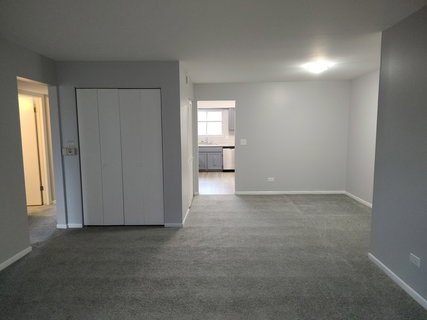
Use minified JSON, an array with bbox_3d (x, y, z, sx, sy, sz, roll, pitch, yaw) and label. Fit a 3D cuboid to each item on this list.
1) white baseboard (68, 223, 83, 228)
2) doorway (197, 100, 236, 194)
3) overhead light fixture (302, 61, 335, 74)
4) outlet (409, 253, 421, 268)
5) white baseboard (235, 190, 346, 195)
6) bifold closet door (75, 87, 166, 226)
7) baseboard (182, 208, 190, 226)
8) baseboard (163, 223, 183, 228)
[{"bbox_3d":[-2.089,0.994,4.486,0.225,0.060,0.014,0,6,1],"label":"white baseboard"},{"bbox_3d":[0.078,-0.248,6.509,0.810,2.050,0.120,0,6,1],"label":"doorway"},{"bbox_3d":[1.595,-1.410,4.507,0.430,0.120,0.430,0,6,1],"label":"overhead light fixture"},{"bbox_3d":[1.737,0.869,2.562,0.009,0.073,0.118,0,6,1],"label":"outlet"},{"bbox_3d":[1.703,0.732,6.519,2.423,0.068,0.015,0,6,1],"label":"white baseboard"},{"bbox_3d":[-1.353,-0.015,4.384,1.215,2.015,0.045,0,6,1],"label":"bifold closet door"},{"bbox_3d":[-0.439,0.932,4.891,0.014,0.062,0.910,0,6,1],"label":"baseboard"},{"bbox_3d":[-0.592,0.983,4.448,0.273,0.060,0.014,0,6,1],"label":"baseboard"}]

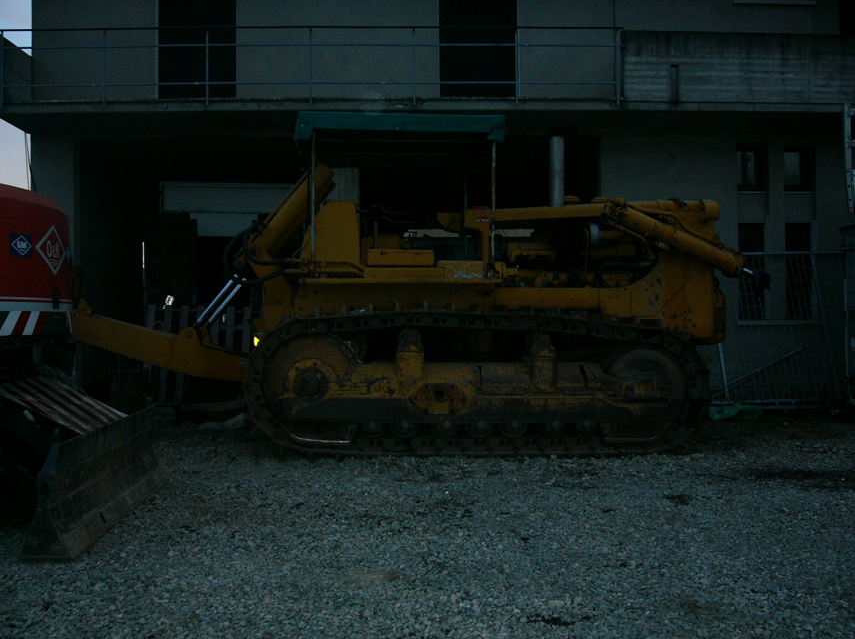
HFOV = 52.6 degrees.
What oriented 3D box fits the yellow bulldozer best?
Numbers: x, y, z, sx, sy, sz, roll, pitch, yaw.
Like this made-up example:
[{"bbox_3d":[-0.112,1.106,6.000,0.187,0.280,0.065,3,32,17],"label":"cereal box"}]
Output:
[{"bbox_3d":[-0.200,-0.430,9.900,7.850,3.490,2.950,0,0,-4],"label":"yellow bulldozer"}]

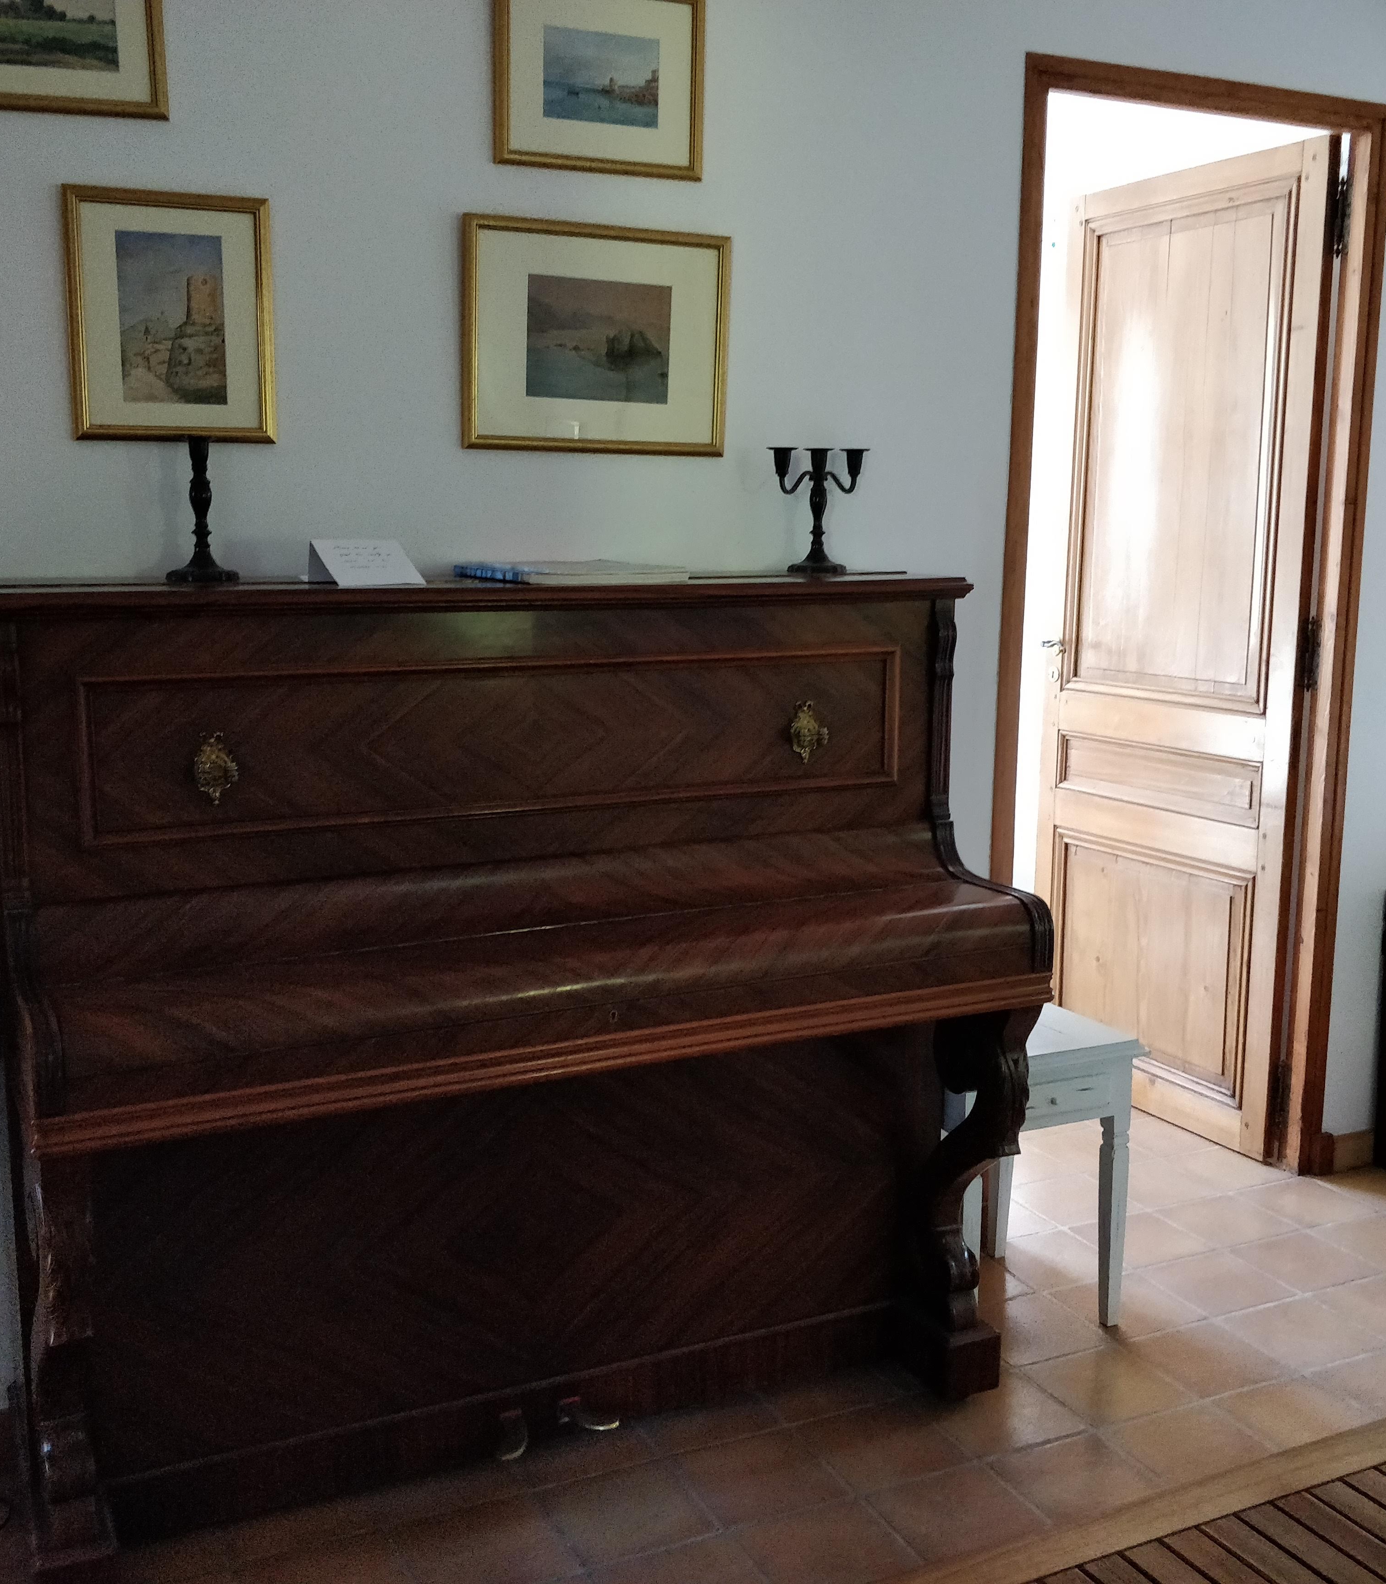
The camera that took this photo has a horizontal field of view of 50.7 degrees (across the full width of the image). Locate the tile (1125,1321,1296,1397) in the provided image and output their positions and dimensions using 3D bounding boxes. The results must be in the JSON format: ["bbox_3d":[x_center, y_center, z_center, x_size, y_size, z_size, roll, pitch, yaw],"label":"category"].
[{"bbox_3d":[0.871,0.960,2.474,0.198,0.012,0.188,-5,13,-26],"label":"tile"}]

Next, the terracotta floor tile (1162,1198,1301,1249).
[{"bbox_3d":[1.094,0.889,3.012,0.192,0.015,0.184,-4,9,-23],"label":"terracotta floor tile"}]

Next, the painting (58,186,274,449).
[{"bbox_3d":[-0.742,-0.674,2.090,0.273,0.343,0.020,-4,9,-23],"label":"painting"}]

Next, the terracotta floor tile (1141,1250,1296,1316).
[{"bbox_3d":[0.987,0.929,2.752,0.196,0.015,0.182,-4,9,-23],"label":"terracotta floor tile"}]

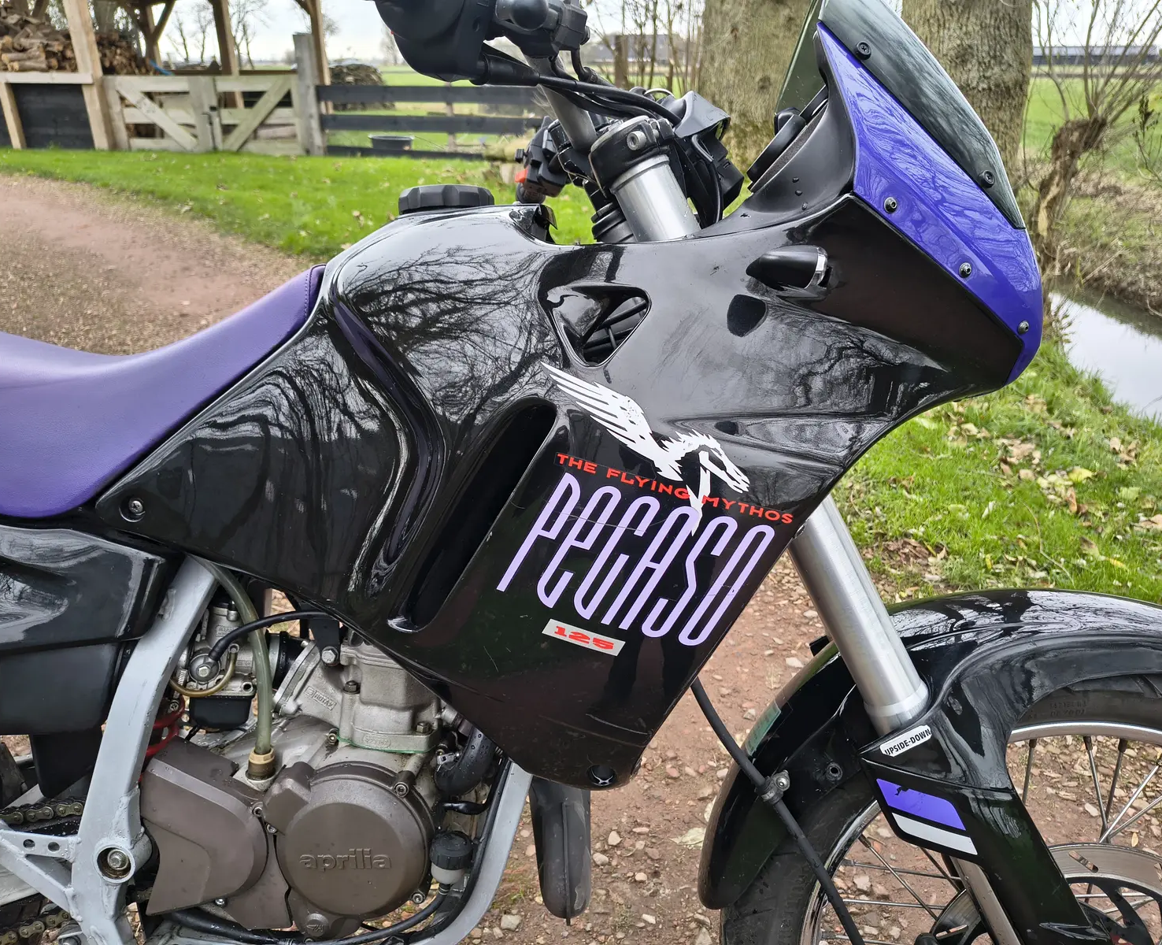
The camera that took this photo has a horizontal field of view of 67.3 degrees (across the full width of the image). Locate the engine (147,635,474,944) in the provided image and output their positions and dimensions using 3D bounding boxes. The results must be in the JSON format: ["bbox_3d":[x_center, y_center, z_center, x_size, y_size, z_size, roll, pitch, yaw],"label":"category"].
[{"bbox_3d":[-0.249,0.275,0.889,0.310,0.320,0.260,2,15,5],"label":"engine"}]

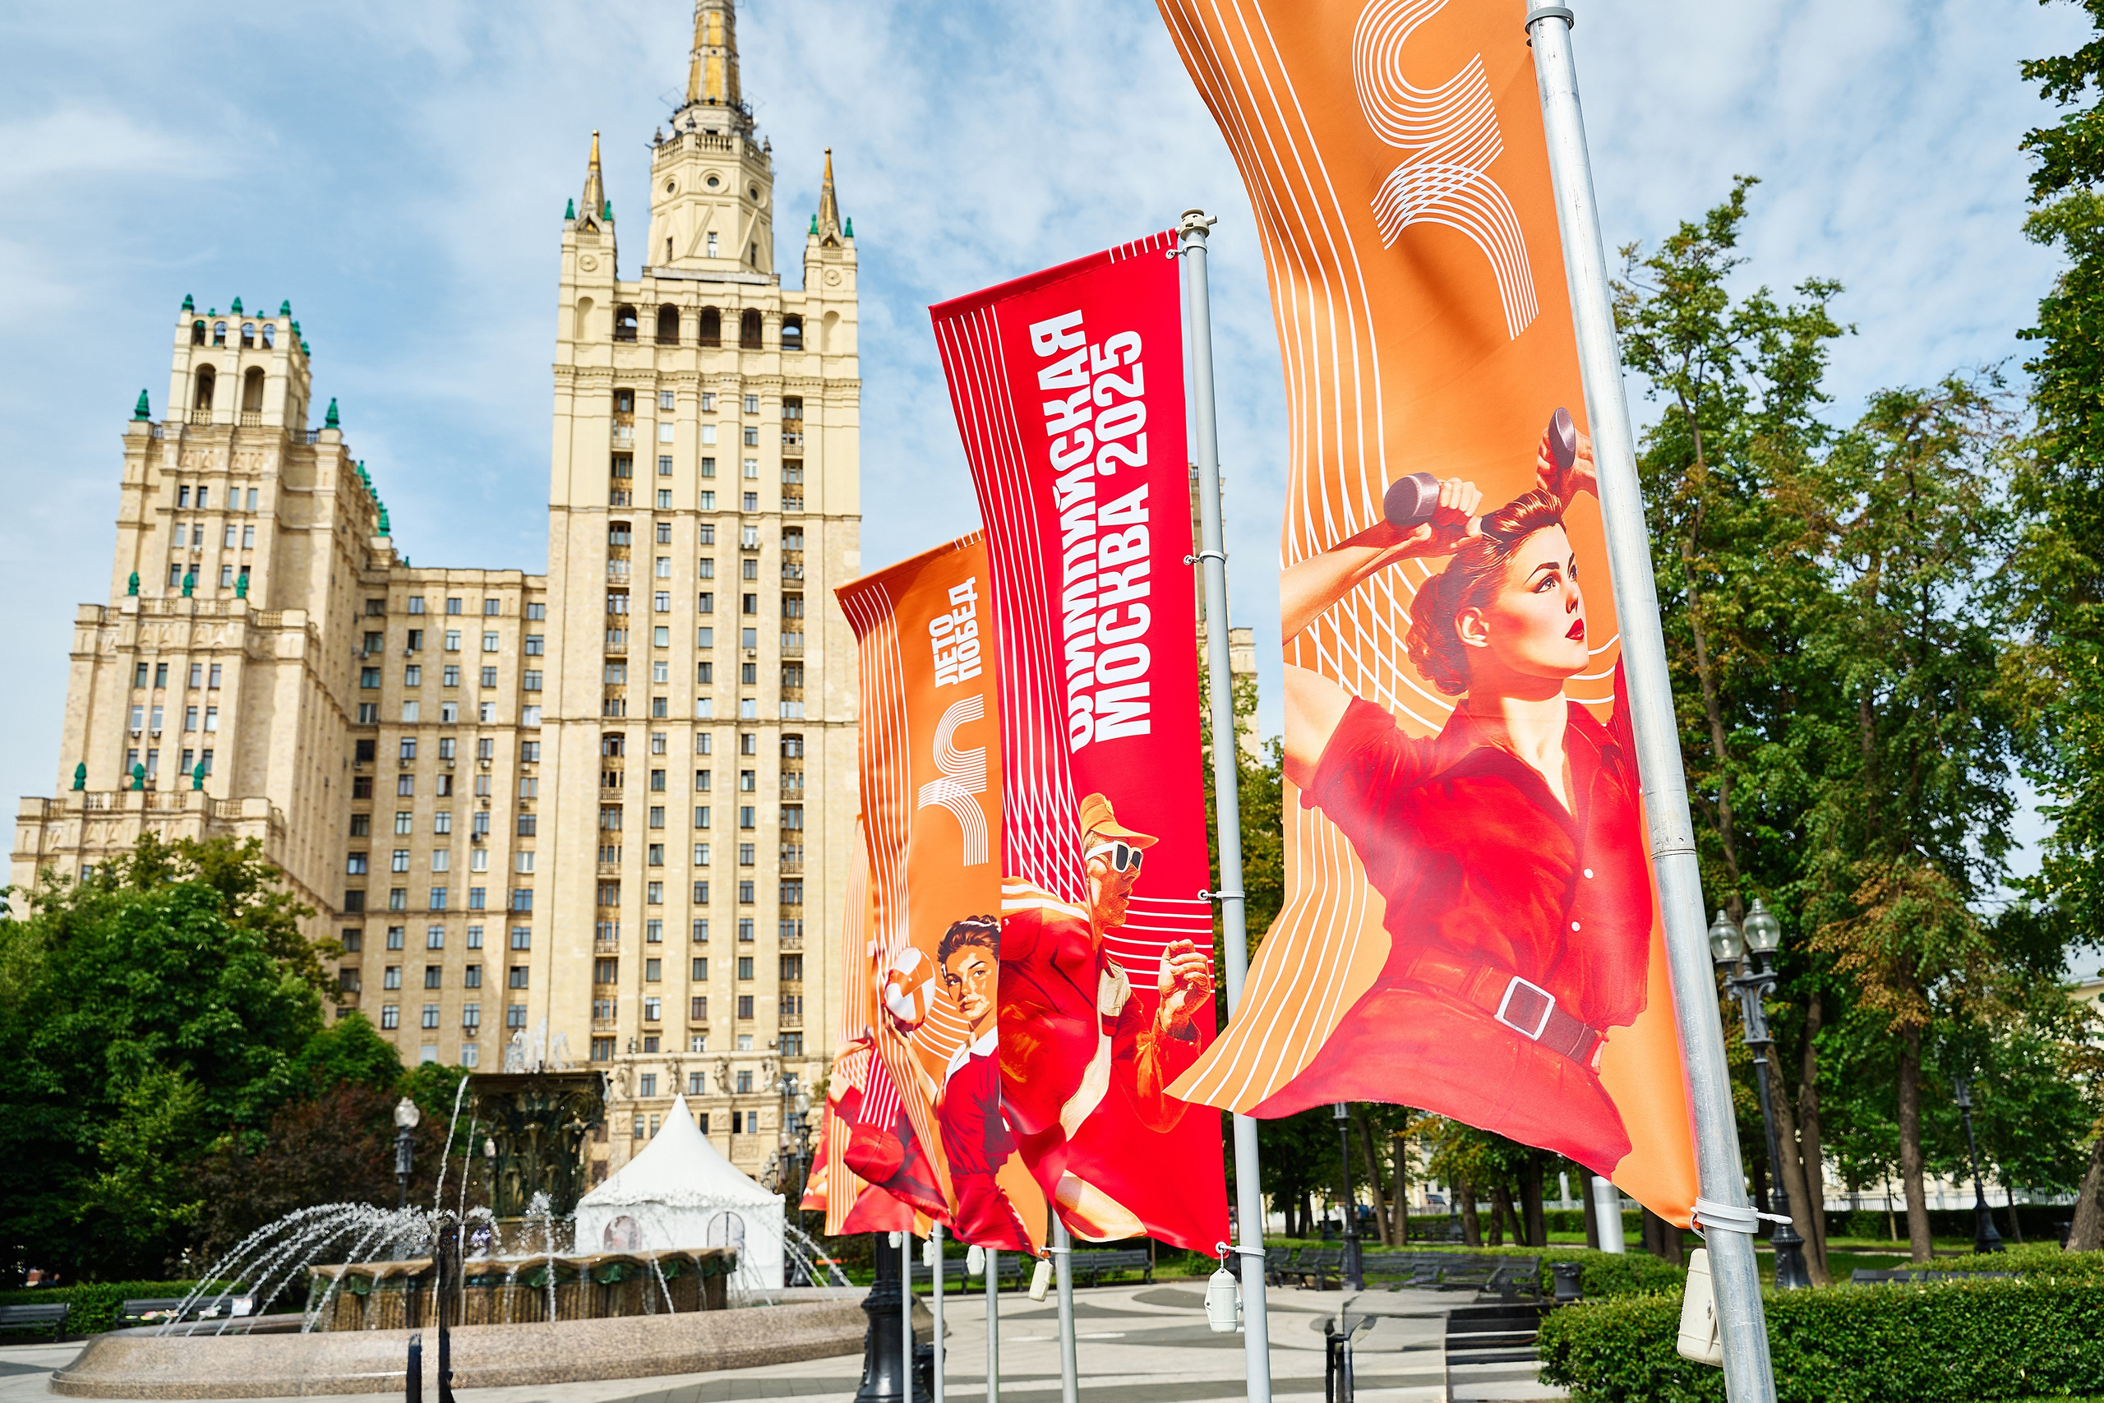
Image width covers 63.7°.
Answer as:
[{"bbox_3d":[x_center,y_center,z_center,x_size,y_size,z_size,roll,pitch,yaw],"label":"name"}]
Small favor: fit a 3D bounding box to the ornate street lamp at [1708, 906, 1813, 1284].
[{"bbox_3d":[8.794,5.075,21.044,0.550,5.200,1.100,7,-19,-27],"label":"ornate street lamp"}]

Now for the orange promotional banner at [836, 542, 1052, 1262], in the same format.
[{"bbox_3d":[-0.463,0.758,7.103,0.880,2.950,0.350,-10,-18,25],"label":"orange promotional banner"}]

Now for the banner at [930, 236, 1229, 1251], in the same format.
[{"bbox_3d":[0.011,0.063,4.927,0.860,2.950,0.320,-9,-18,21],"label":"banner"}]

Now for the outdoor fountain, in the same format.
[{"bbox_3d":[-7.881,7.690,25.922,12.500,4.200,12.500,3,-17,-16],"label":"outdoor fountain"}]

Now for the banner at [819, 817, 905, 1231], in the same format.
[{"bbox_3d":[-1.142,2.072,11.409,0.850,2.950,0.400,-16,-21,38],"label":"banner"}]

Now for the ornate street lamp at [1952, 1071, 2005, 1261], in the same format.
[{"bbox_3d":[21.652,10.414,40.030,0.600,5.100,0.950,7,-19,-27],"label":"ornate street lamp"}]

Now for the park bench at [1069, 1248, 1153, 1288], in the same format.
[{"bbox_3d":[1.084,13.257,39.585,2.400,0.800,0.650,4,-18,-19],"label":"park bench"}]

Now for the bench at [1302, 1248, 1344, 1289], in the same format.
[{"bbox_3d":[5.165,11.335,33.915,0.650,0.800,2.300,2,-17,-14],"label":"bench"}]

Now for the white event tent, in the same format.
[{"bbox_3d":[-9.741,12.878,44.235,5.000,5.000,5.000,2,-17,-14],"label":"white event tent"}]

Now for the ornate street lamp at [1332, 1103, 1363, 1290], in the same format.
[{"bbox_3d":[5.886,9.249,34.330,0.600,5.100,0.950,7,-19,-27],"label":"ornate street lamp"}]

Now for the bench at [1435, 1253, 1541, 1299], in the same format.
[{"bbox_3d":[7.559,9.962,29.415,0.650,0.800,2.300,2,-17,-14],"label":"bench"}]

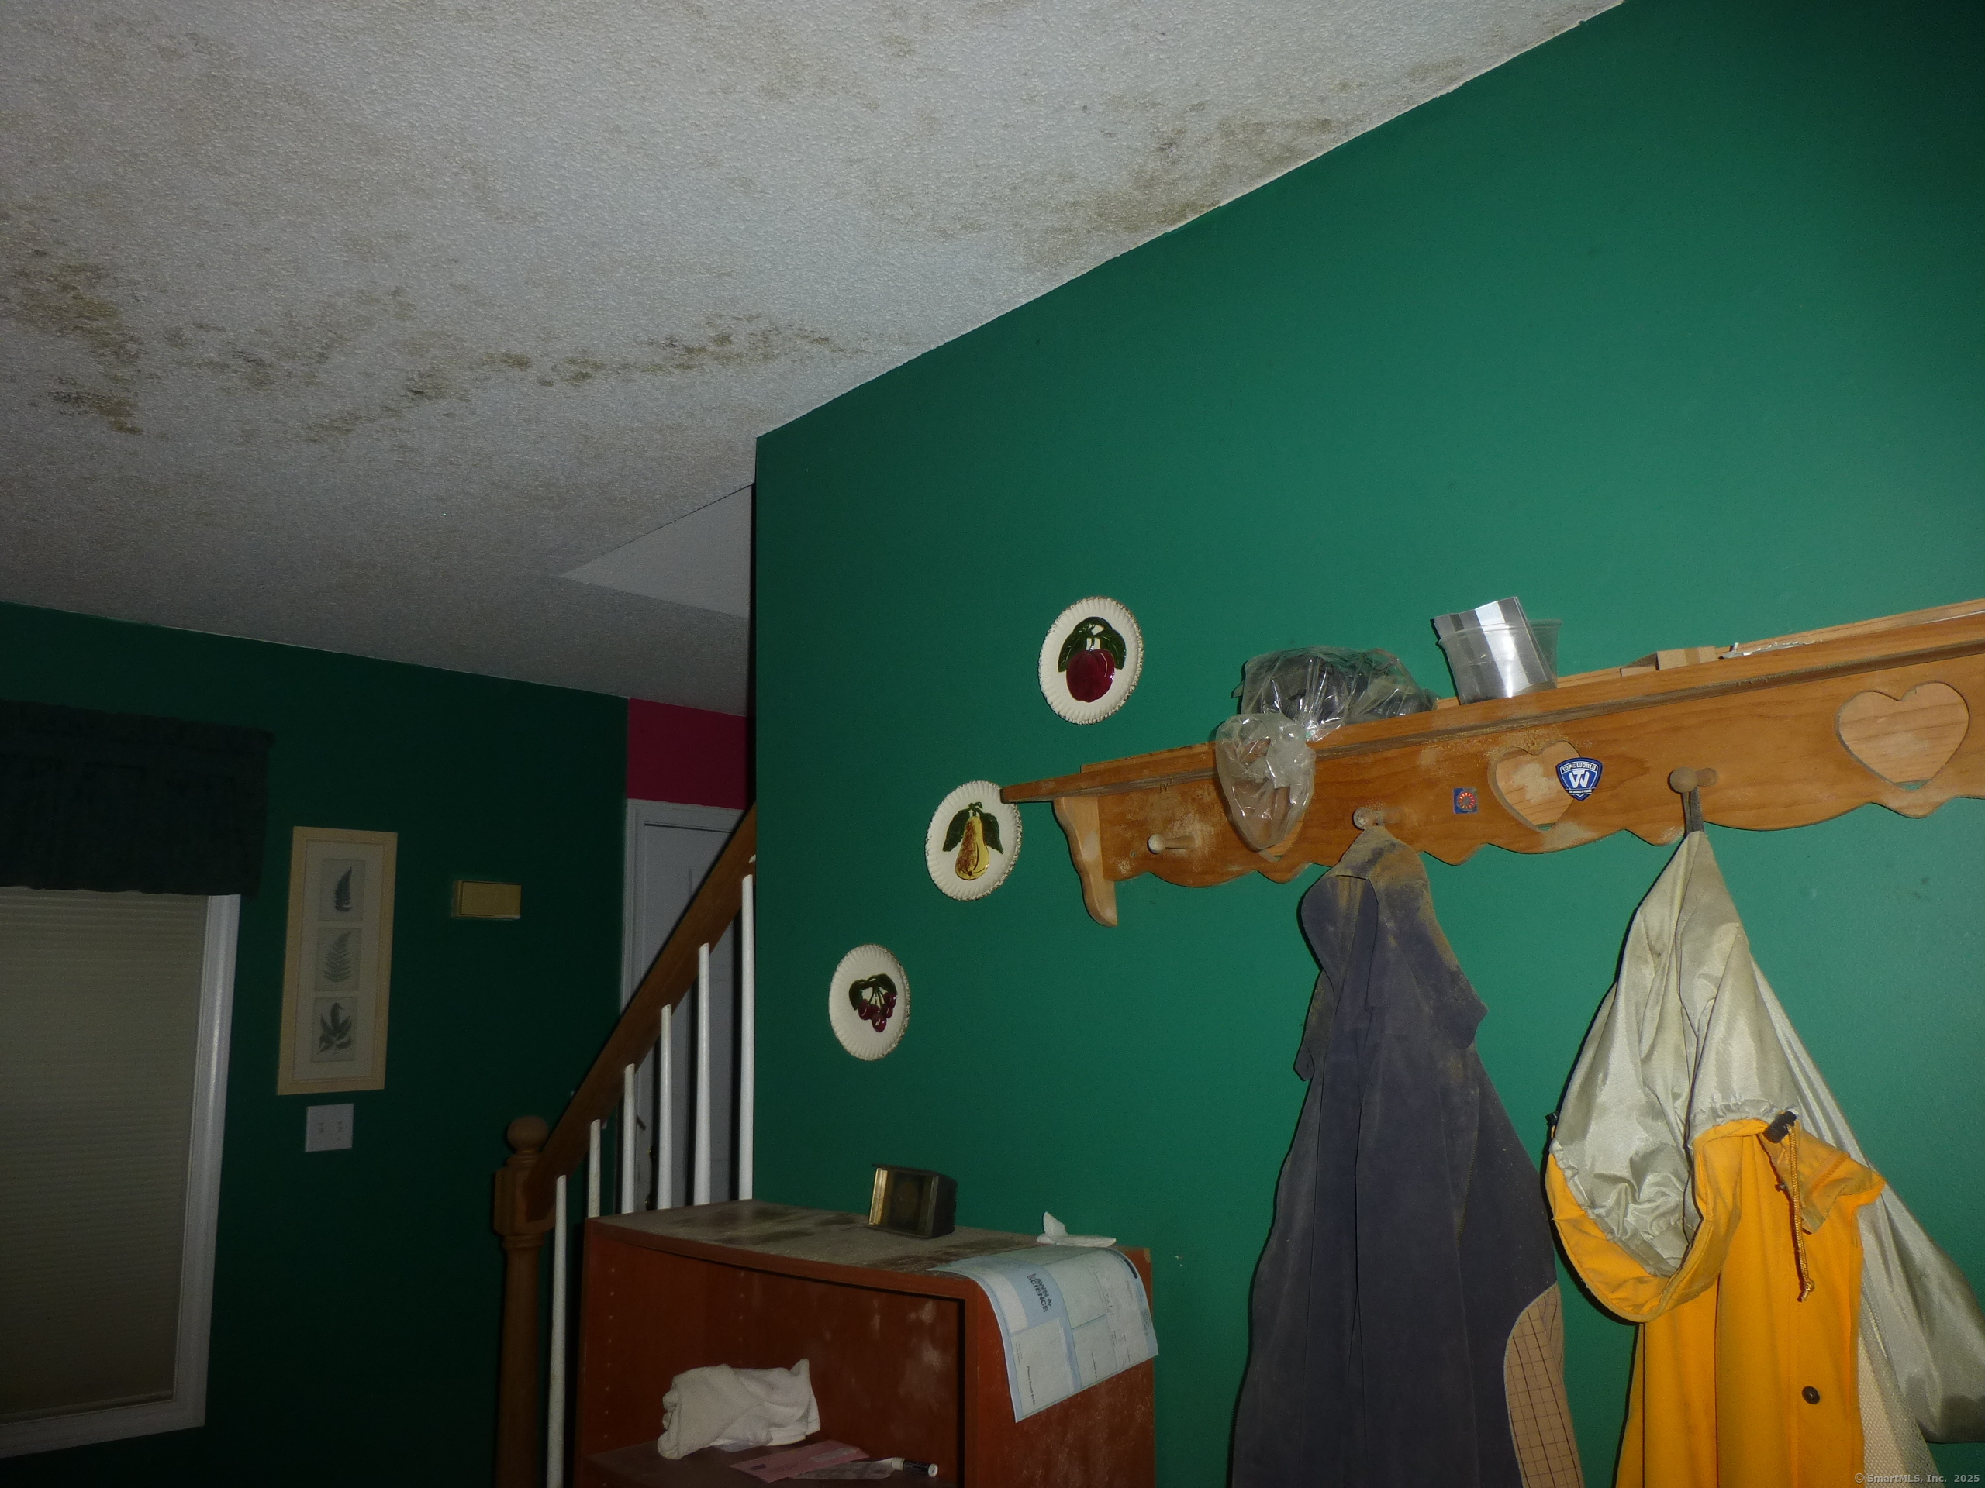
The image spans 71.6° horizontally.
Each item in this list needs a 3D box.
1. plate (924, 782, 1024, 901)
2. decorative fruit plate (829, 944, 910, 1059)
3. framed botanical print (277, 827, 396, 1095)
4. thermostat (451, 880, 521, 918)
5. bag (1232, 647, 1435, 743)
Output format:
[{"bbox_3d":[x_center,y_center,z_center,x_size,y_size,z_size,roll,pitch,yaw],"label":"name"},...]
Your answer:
[{"bbox_3d":[-0.022,0.136,1.931,0.174,0.171,0.025,-12,-15,43],"label":"plate"},{"bbox_3d":[-0.178,0.384,2.049,0.174,0.171,0.025,-12,-15,43],"label":"decorative fruit plate"},{"bbox_3d":[-1.746,0.576,3.678,0.020,0.695,0.272,-12,-15,43],"label":"framed botanical print"},{"bbox_3d":[-1.447,0.448,3.943,0.053,0.102,0.178,-12,-15,43],"label":"thermostat"},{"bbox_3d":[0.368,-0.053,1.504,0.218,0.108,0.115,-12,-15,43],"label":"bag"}]

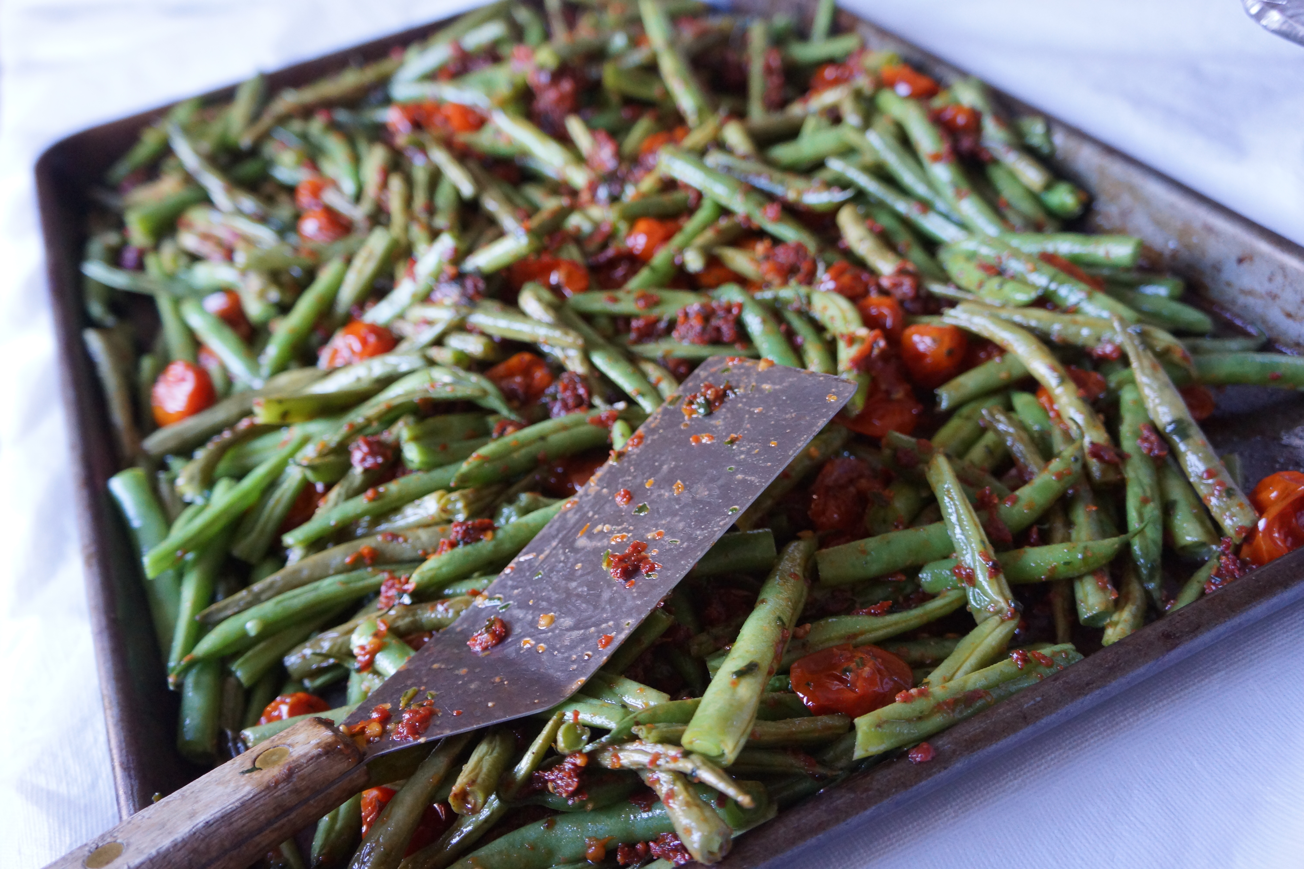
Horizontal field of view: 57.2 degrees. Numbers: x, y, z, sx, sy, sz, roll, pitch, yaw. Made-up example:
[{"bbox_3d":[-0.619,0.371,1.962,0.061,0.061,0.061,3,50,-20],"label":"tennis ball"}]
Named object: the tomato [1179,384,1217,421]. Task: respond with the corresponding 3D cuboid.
[{"bbox_3d":[0.145,-0.010,0.320,0.015,0.012,0.015,12,44,24],"label":"tomato"}]

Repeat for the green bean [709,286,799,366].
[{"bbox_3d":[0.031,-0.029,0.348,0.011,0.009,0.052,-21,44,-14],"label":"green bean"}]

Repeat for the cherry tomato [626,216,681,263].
[{"bbox_3d":[0.001,-0.065,0.400,0.019,0.017,0.018,-10,40,2],"label":"cherry tomato"}]

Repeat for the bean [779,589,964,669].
[{"bbox_3d":[0.049,0.044,0.269,0.051,0.007,0.008,-18,40,-8],"label":"bean"}]

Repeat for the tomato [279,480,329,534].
[{"bbox_3d":[-0.095,0.020,0.328,0.018,0.015,0.017,-23,42,-16],"label":"tomato"}]

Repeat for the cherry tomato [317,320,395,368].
[{"bbox_3d":[-0.092,-0.028,0.375,0.025,0.017,0.019,-14,40,-3],"label":"cherry tomato"}]

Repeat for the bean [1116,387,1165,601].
[{"bbox_3d":[0.121,0.012,0.293,0.009,0.009,0.070,2,48,13],"label":"bean"}]

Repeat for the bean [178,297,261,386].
[{"bbox_3d":[-0.142,-0.031,0.391,0.009,0.009,0.062,-31,45,-24],"label":"bean"}]

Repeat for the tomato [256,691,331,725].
[{"bbox_3d":[-0.083,0.068,0.277,0.019,0.015,0.018,-6,40,5],"label":"tomato"}]

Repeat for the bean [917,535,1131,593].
[{"bbox_3d":[0.088,0.030,0.279,0.051,0.008,0.011,-10,40,0],"label":"bean"}]

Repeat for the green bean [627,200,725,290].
[{"bbox_3d":[0.009,-0.064,0.397,0.009,0.009,0.060,15,46,28],"label":"green bean"}]

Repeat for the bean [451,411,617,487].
[{"bbox_3d":[-0.033,0.004,0.332,0.049,0.010,0.013,-21,41,-13],"label":"bean"}]

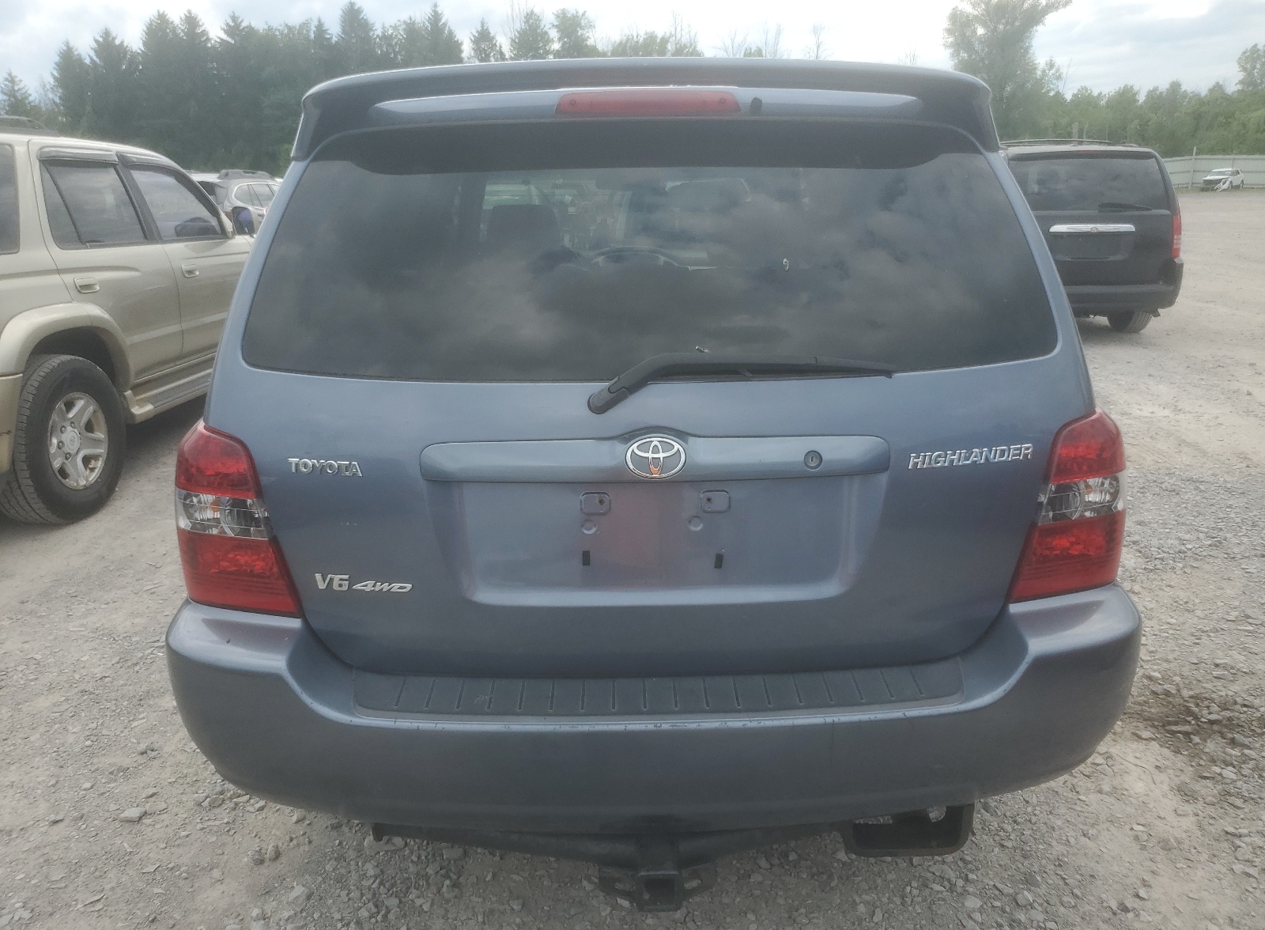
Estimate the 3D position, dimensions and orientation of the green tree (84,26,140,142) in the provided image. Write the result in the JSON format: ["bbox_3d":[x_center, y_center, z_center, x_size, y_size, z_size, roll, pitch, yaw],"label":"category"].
[{"bbox_3d":[-37.797,-25.757,71.046,4.600,12.600,4.600,-1,17,1],"label":"green tree"}]

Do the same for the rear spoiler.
[{"bbox_3d":[0.011,-0.608,1.650,1.250,0.165,0.270,-1,17,1],"label":"rear spoiler"}]

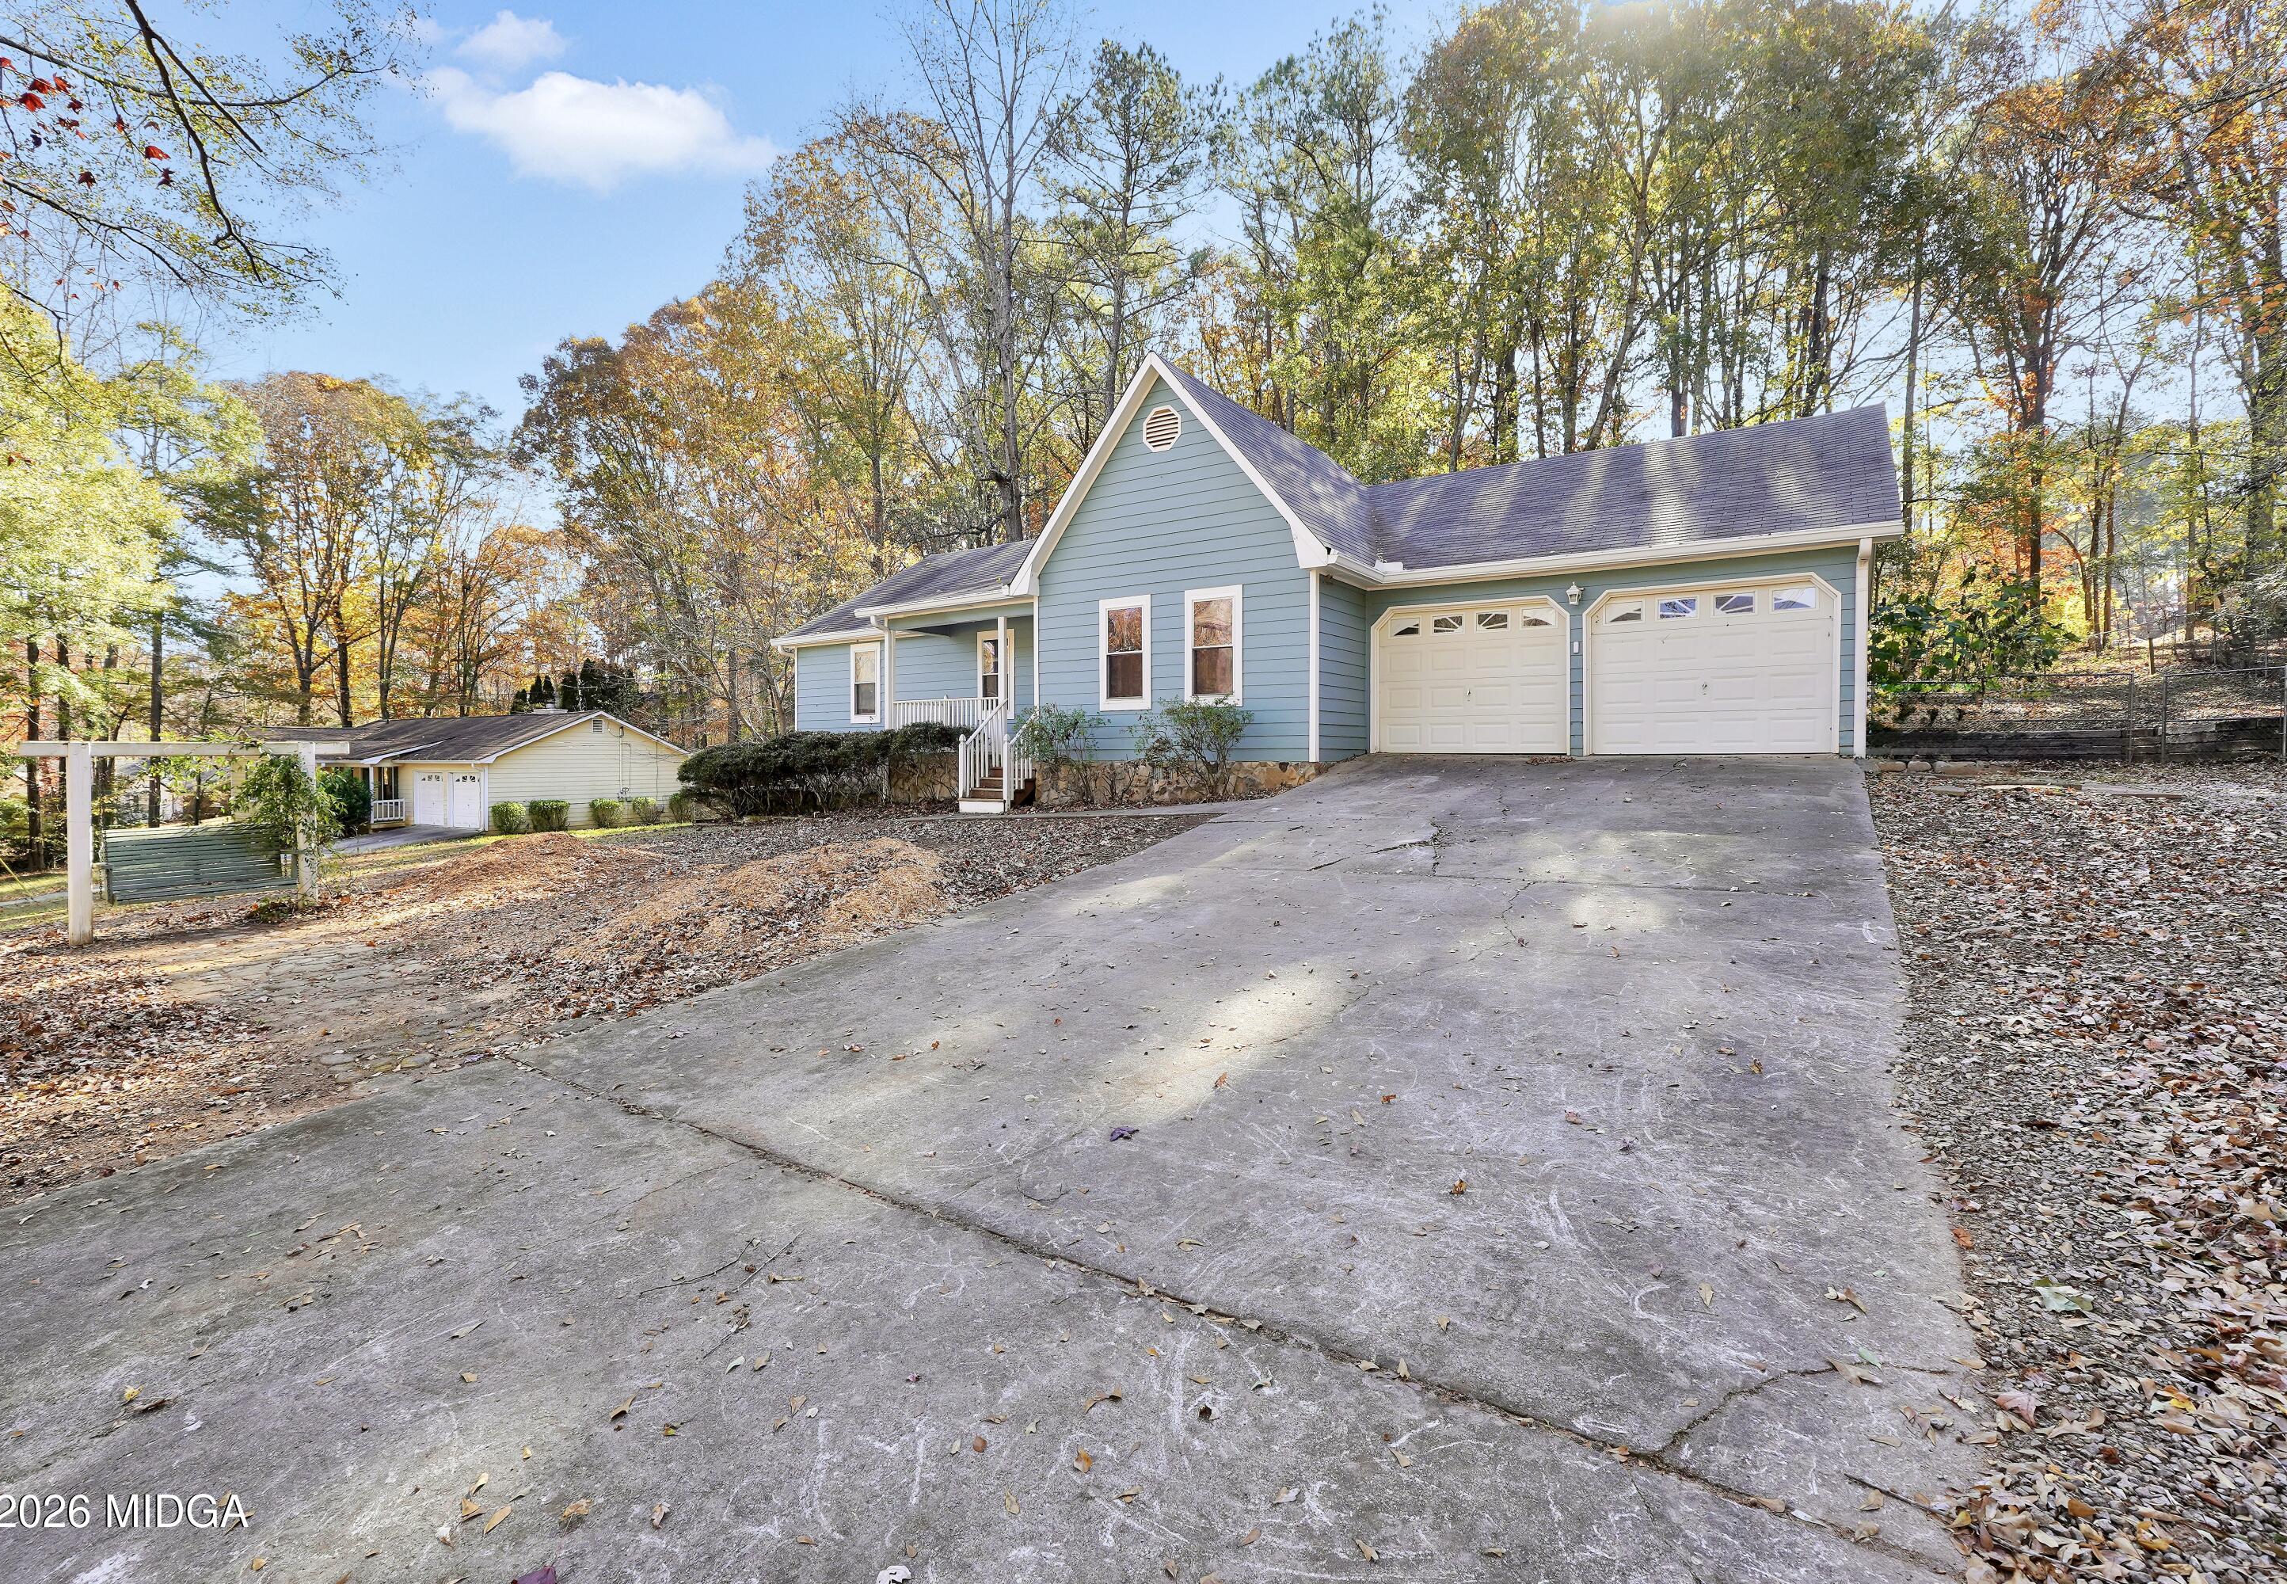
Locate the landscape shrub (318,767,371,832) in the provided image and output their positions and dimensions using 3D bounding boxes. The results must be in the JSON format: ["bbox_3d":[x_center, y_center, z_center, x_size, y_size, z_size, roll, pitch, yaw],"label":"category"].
[{"bbox_3d":[-29.800,0.220,36.800,1.750,2.450,1.750,1,3,34],"label":"landscape shrub"}]

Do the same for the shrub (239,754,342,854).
[{"bbox_3d":[-9.750,0.130,11.400,0.850,1.150,0.950,2,3,40],"label":"shrub"}]

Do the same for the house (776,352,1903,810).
[{"bbox_3d":[2.028,-3.201,19.505,20.100,6.700,11.400,1,3,34],"label":"house"}]

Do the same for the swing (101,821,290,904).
[{"bbox_3d":[-10.200,0.770,10.700,0.650,0.700,1.500,2,3,40],"label":"swing"}]

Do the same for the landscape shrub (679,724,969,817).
[{"bbox_3d":[-6.529,-0.263,19.312,8.200,1.800,1.700,1,3,34],"label":"landscape shrub"}]

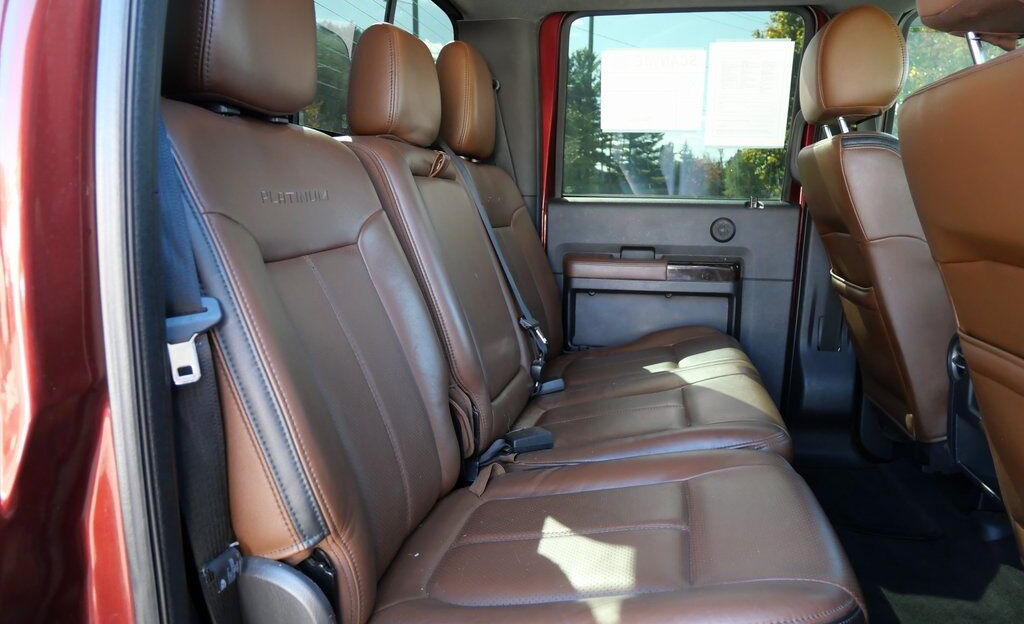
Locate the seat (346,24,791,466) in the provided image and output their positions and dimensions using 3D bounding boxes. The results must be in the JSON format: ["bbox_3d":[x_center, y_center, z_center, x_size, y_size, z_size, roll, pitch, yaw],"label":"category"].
[{"bbox_3d":[0.133,-0.151,1.538,0.790,0.932,0.895,3,9,11],"label":"seat"}]

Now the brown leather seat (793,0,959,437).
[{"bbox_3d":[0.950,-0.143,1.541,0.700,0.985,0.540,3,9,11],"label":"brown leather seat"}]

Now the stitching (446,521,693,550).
[{"bbox_3d":[0.068,0.272,0.865,0.295,0.015,0.018,-9,7,13],"label":"stitching"}]

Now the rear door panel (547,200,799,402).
[{"bbox_3d":[0.441,-0.004,2.031,0.687,0.617,0.130,3,9,11],"label":"rear door panel"}]

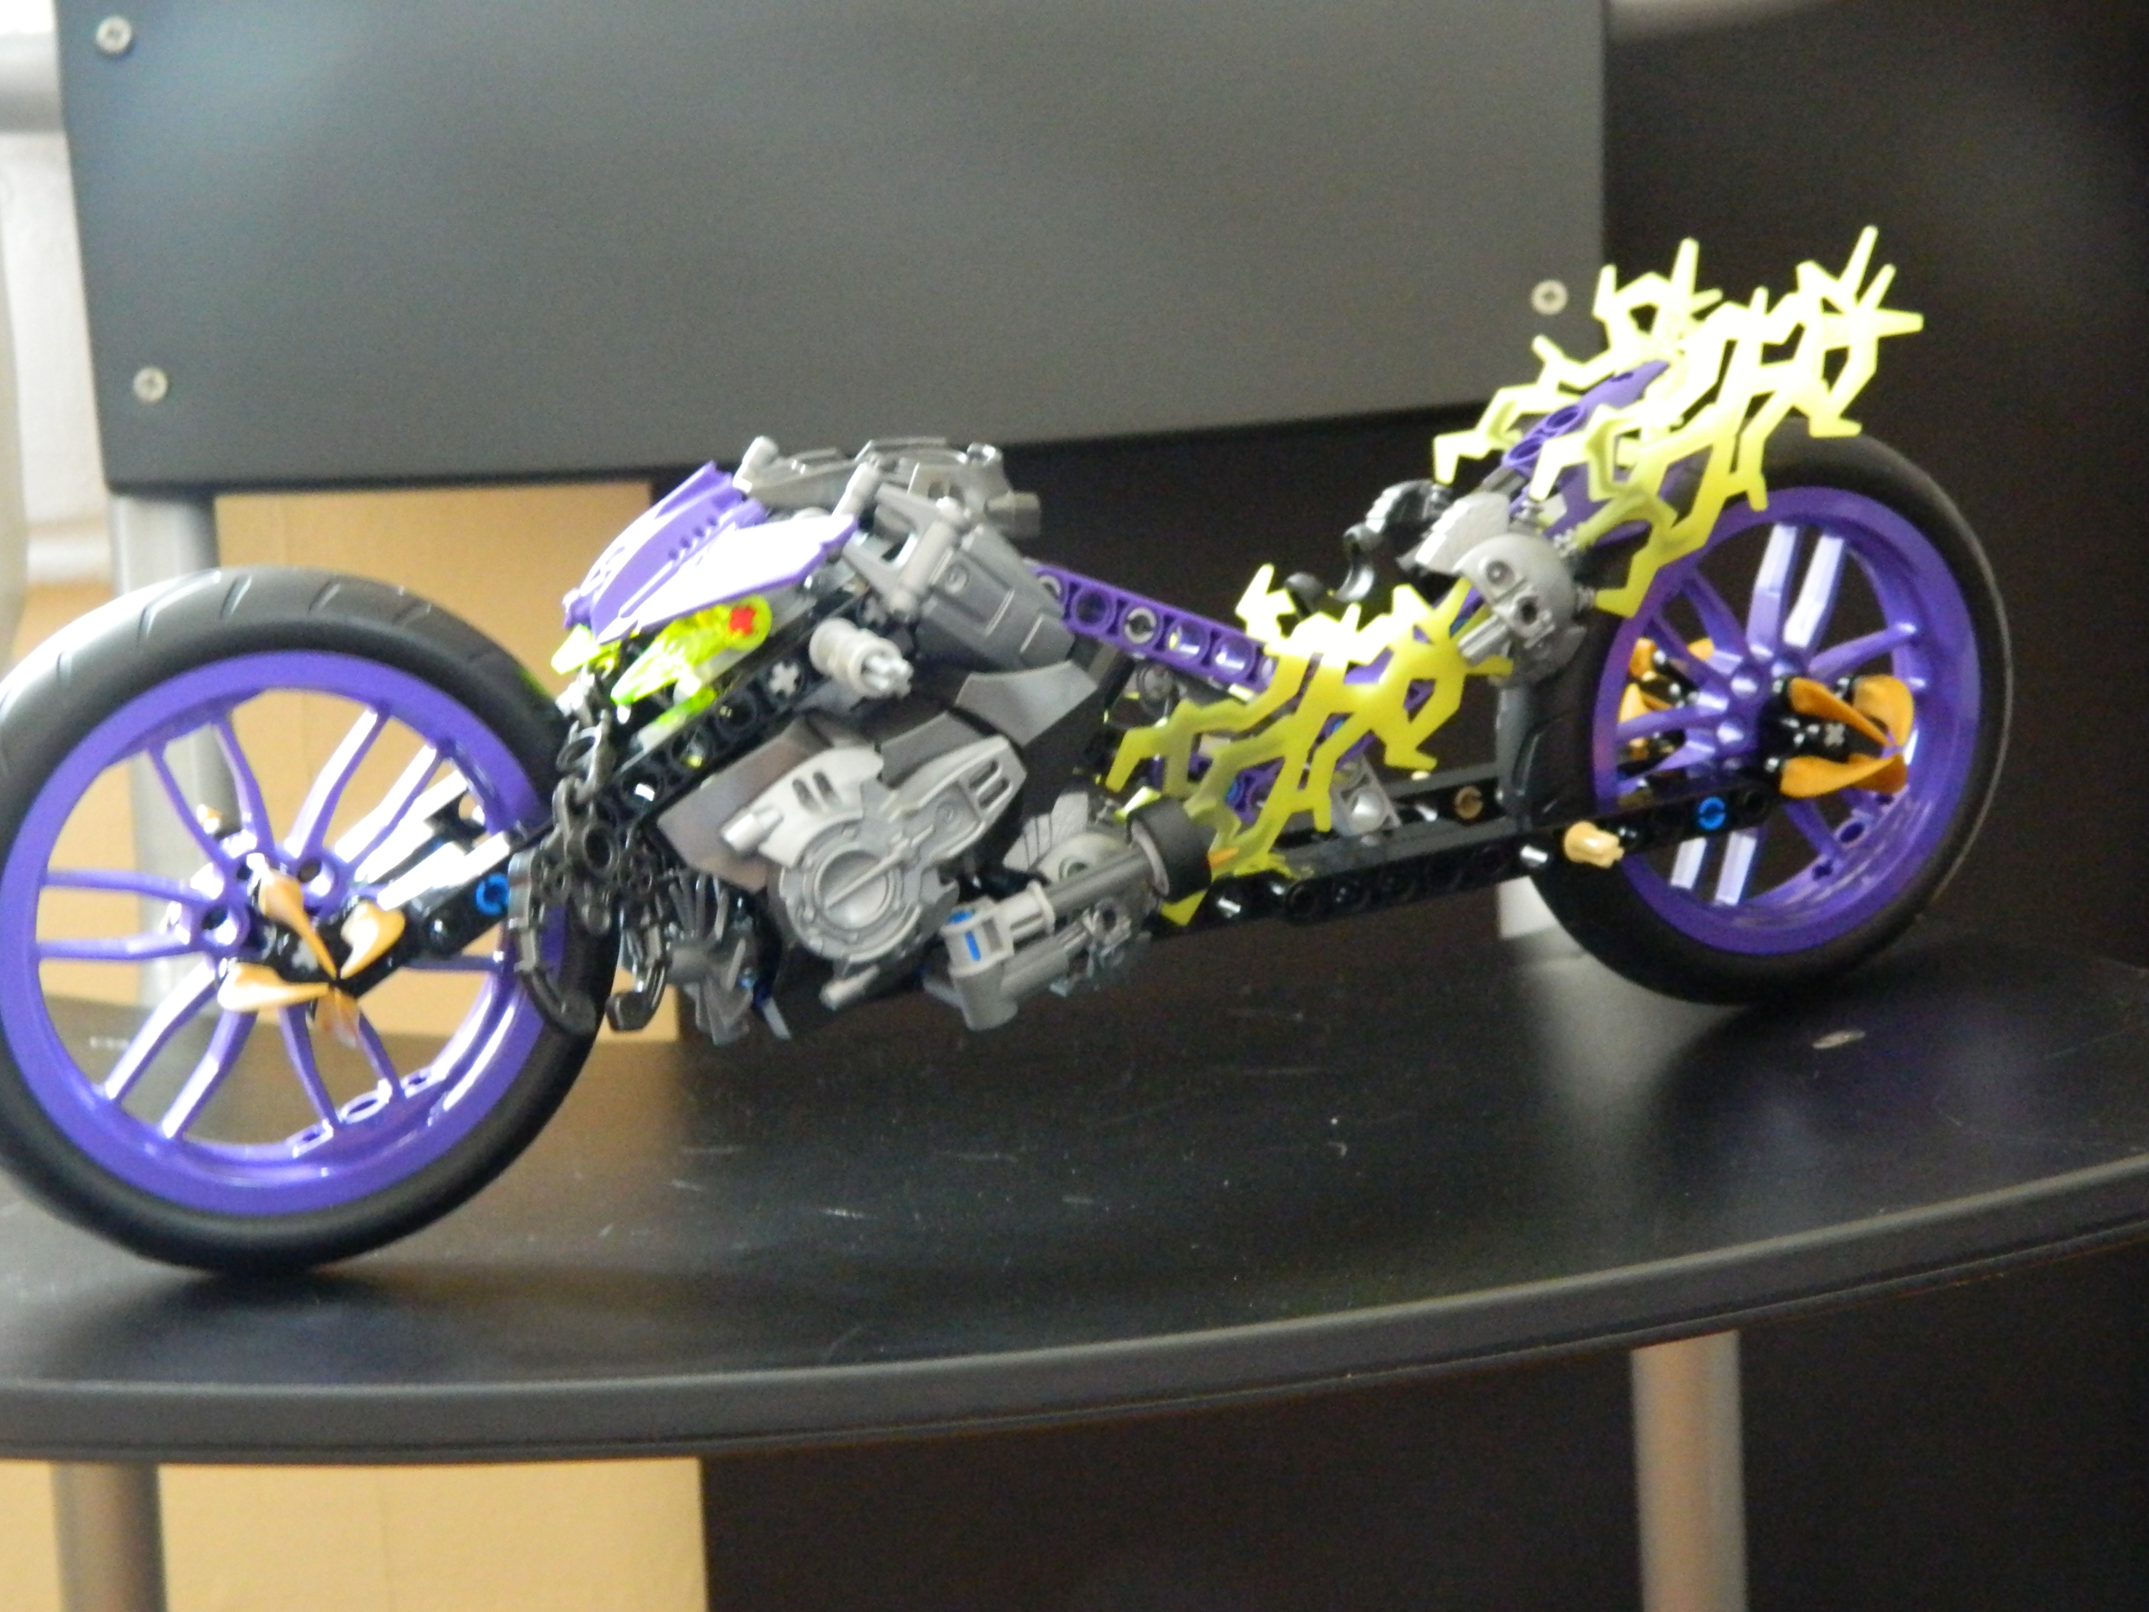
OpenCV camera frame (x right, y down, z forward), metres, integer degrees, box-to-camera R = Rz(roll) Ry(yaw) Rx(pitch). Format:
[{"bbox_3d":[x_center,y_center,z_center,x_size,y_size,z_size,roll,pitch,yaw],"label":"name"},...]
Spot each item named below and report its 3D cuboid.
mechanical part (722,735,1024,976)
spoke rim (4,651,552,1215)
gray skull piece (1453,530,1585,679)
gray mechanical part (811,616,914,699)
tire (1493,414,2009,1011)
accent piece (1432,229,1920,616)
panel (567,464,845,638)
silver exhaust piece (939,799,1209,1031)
[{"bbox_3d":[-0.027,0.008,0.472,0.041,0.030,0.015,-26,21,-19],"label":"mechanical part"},{"bbox_3d":[-0.105,0.015,0.465,0.075,0.075,0.018,-8,14,-24],"label":"spoke rim"},{"bbox_3d":[0.065,-0.029,0.512,0.021,0.022,0.018,-8,14,-24],"label":"gray skull piece"},{"bbox_3d":[-0.028,-0.019,0.462,0.008,0.008,0.019,-8,14,-24],"label":"gray mechanical part"},{"bbox_3d":[0.109,-0.015,0.564,0.094,0.094,0.020,-8,14,-24],"label":"tire"},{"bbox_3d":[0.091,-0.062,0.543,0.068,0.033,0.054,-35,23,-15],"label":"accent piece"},{"bbox_3d":[-0.054,-0.035,0.479,0.038,0.016,0.052,-28,21,-18],"label":"panel"},{"bbox_3d":[0.001,0.015,0.485,0.042,0.022,0.017,-26,21,-19],"label":"silver exhaust piece"}]

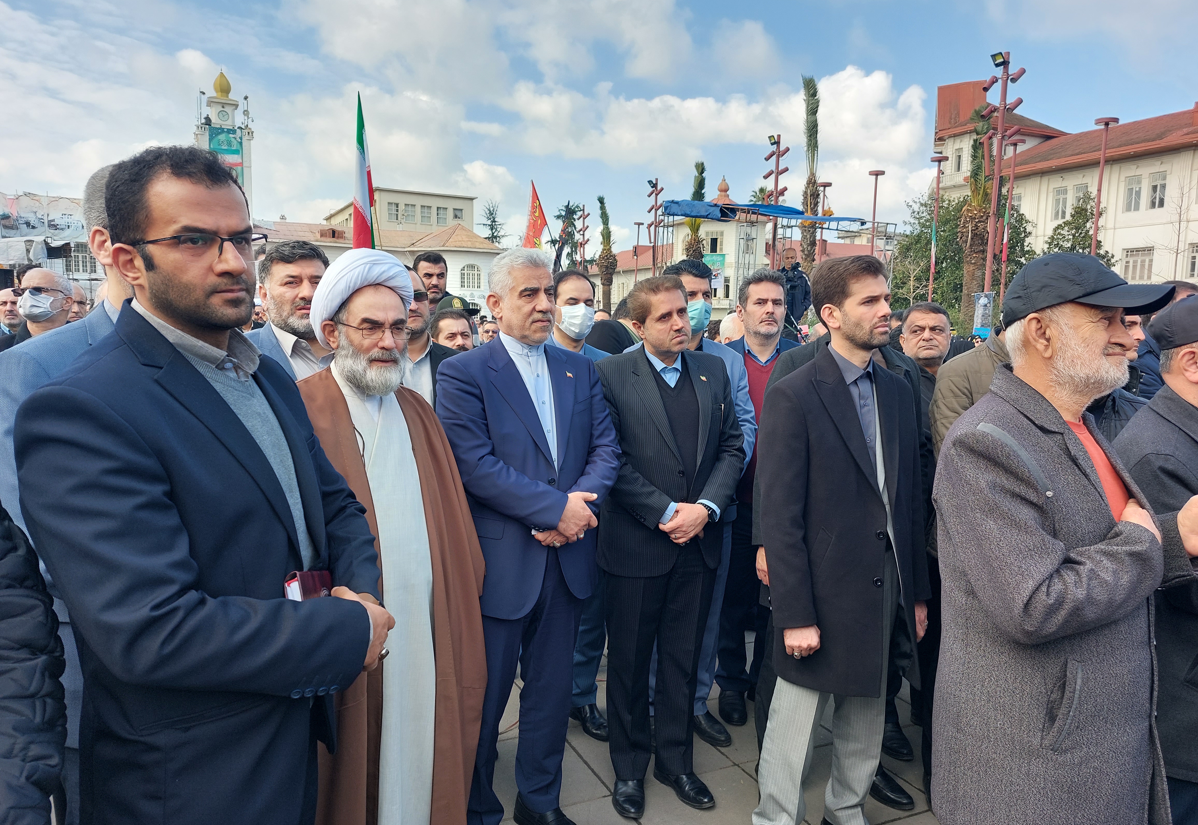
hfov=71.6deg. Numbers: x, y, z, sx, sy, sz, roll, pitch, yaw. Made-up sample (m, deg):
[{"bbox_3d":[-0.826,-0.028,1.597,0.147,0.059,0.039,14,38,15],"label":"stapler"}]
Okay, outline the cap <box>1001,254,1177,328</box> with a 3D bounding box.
[{"bbox_3d":[0.922,-0.229,1.570,0.280,0.135,0.185,-4,4,39],"label":"cap"}]

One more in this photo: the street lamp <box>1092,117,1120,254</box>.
[{"bbox_3d":[12.976,-4.446,21.784,0.600,6.290,0.600,-1,9,-14],"label":"street lamp"}]

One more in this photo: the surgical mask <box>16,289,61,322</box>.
[{"bbox_3d":[-2.341,-0.437,3.420,0.150,0.130,0.095,4,7,22],"label":"surgical mask"}]

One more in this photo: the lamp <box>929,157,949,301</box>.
[{"bbox_3d":[11.311,-5.428,28.218,0.600,6.290,0.600,-1,9,-14],"label":"lamp"}]

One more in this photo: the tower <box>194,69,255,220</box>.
[{"bbox_3d":[-44.291,-27.044,98.923,6.300,26.300,6.300,-2,9,-21],"label":"tower"}]

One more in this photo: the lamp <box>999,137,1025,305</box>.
[{"bbox_3d":[12.152,-4.937,25.005,0.600,6.290,0.600,-1,9,-14],"label":"lamp"}]

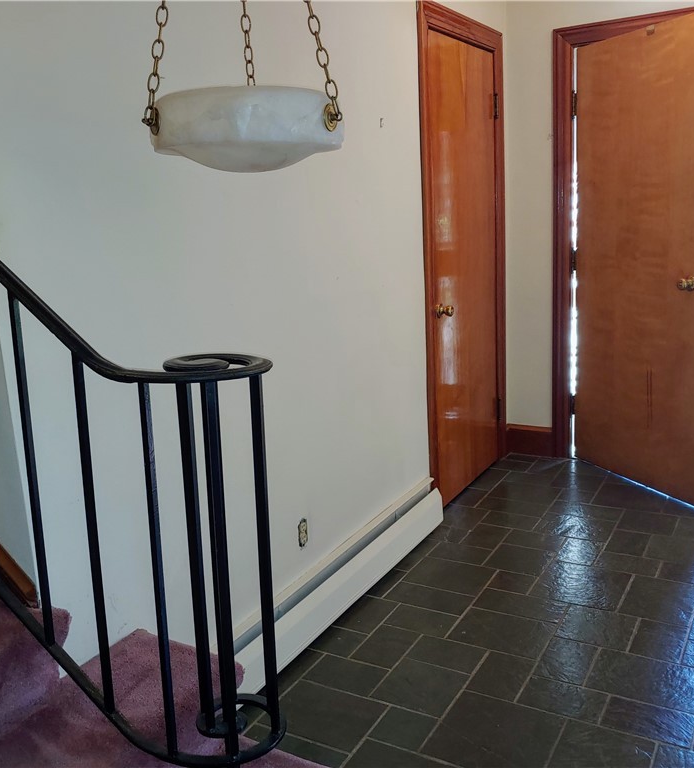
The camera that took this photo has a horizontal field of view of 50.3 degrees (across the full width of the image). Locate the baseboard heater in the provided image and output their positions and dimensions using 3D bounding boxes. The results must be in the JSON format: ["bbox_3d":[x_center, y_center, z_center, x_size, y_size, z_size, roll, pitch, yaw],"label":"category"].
[{"bbox_3d":[0.021,0.661,2.623,0.075,0.193,1.485,4,15,30],"label":"baseboard heater"}]

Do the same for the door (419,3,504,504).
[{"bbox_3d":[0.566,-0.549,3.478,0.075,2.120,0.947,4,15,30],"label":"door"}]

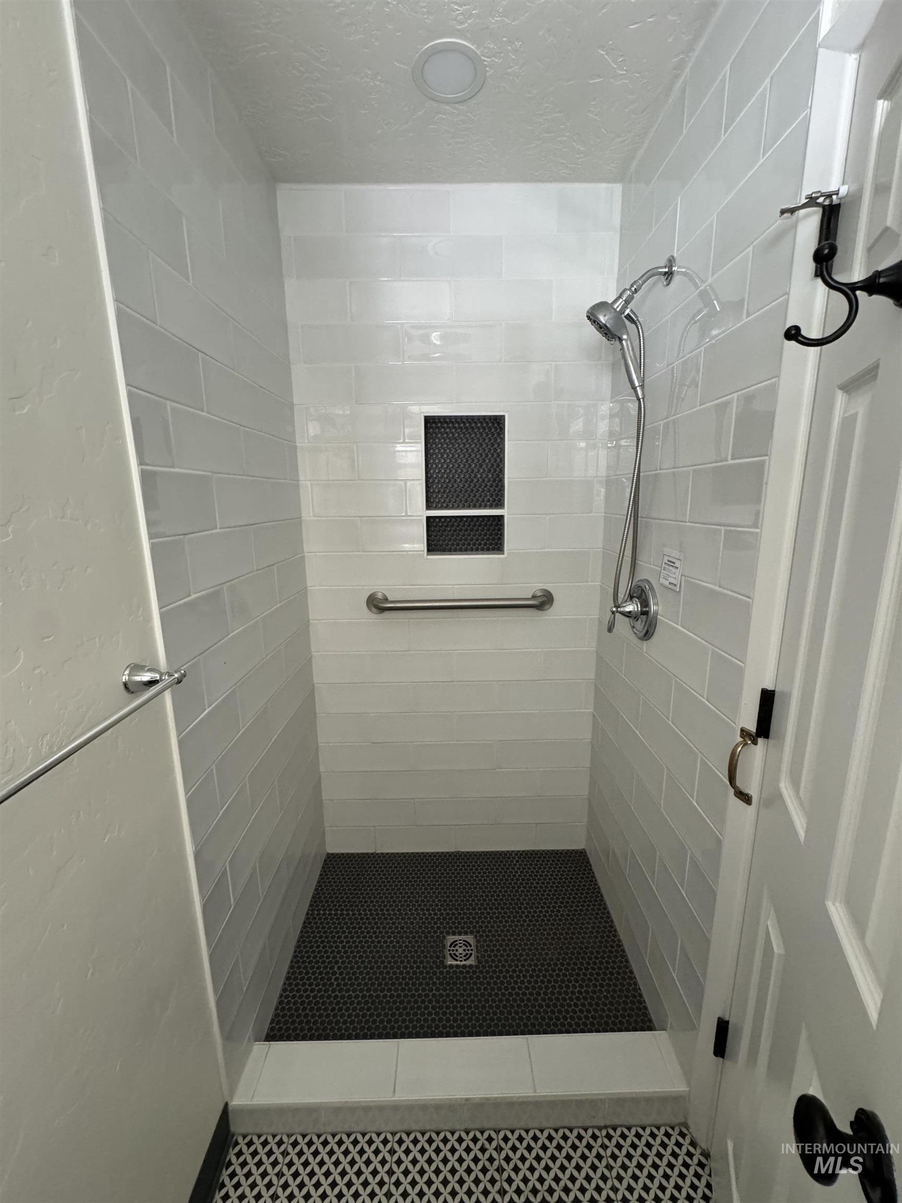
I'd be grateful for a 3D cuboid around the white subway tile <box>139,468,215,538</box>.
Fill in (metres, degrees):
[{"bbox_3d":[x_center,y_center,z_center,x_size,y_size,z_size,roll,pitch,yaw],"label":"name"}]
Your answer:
[{"bbox_3d":[-0.530,-0.196,0.962,0.010,0.122,0.251,-1,12,0],"label":"white subway tile"}]

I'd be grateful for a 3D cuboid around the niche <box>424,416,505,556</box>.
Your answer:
[{"bbox_3d":[0.051,-0.405,1.732,0.290,0.489,0.090,-1,12,0],"label":"niche"}]

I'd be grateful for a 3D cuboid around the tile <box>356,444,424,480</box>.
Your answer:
[{"bbox_3d":[-0.209,-0.485,1.689,0.227,0.122,0.010,-1,12,0],"label":"tile"}]

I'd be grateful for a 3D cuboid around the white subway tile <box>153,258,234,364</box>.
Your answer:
[{"bbox_3d":[-0.533,-0.593,1.023,0.010,0.122,0.329,-1,12,0],"label":"white subway tile"}]

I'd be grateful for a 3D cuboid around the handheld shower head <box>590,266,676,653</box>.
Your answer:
[{"bbox_3d":[0.446,-0.367,1.283,0.207,0.962,0.165,-1,12,0],"label":"handheld shower head"}]

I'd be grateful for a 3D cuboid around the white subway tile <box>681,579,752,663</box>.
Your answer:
[{"bbox_3d":[0.552,0.033,1.027,0.010,0.122,0.263,-1,12,0],"label":"white subway tile"}]

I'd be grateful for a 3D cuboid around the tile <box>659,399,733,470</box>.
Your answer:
[{"bbox_3d":[0.541,-0.364,1.086,0.010,0.121,0.322,-1,12,0],"label":"tile"}]

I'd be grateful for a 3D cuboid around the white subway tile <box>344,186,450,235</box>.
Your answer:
[{"bbox_3d":[-0.166,-1.230,1.533,0.330,0.122,0.010,-1,12,0],"label":"white subway tile"}]

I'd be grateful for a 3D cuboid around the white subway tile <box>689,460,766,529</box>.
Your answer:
[{"bbox_3d":[0.557,-0.215,0.991,0.010,0.122,0.265,-1,12,0],"label":"white subway tile"}]

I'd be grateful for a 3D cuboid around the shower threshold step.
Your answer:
[{"bbox_3d":[0.030,1.196,1.214,1.076,0.093,0.134,-1,12,0],"label":"shower threshold step"}]

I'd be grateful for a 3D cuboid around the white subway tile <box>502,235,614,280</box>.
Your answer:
[{"bbox_3d":[0.348,-1.105,1.563,0.357,0.122,0.010,-1,12,0],"label":"white subway tile"}]

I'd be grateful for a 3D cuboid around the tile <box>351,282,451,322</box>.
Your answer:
[{"bbox_3d":[-0.164,-0.976,1.584,0.329,0.122,0.010,-1,12,0],"label":"tile"}]

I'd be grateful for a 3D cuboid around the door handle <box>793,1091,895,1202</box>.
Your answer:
[{"bbox_3d":[0.339,0.477,0.426,0.059,0.065,0.065,4,13,23],"label":"door handle"}]

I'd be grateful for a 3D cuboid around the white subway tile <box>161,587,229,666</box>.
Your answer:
[{"bbox_3d":[-0.529,0.044,1.016,0.010,0.122,0.256,-1,12,0],"label":"white subway tile"}]

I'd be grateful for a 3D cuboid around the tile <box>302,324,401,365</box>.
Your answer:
[{"bbox_3d":[-0.329,-0.851,1.609,0.329,0.122,0.010,-1,12,0],"label":"tile"}]

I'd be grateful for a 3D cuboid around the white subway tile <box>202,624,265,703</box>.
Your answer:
[{"bbox_3d":[-0.529,0.143,1.196,0.010,0.122,0.335,-1,12,0],"label":"white subway tile"}]

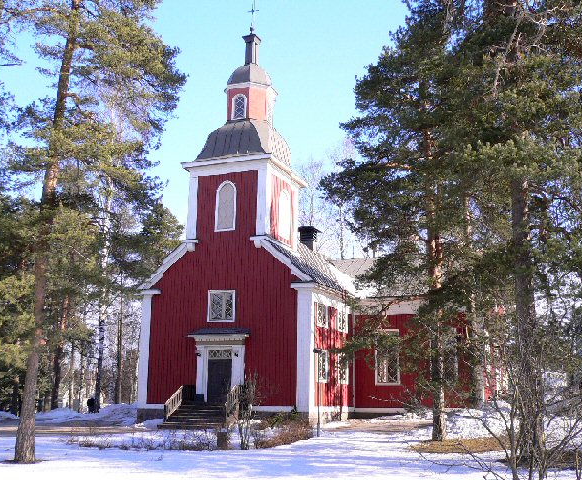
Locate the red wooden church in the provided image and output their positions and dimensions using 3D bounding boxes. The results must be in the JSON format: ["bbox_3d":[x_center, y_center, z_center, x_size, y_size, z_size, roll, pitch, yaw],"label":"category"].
[{"bbox_3d":[4.253,0.006,54.907,20.056,25.615,25.179,-4,-13,22],"label":"red wooden church"}]

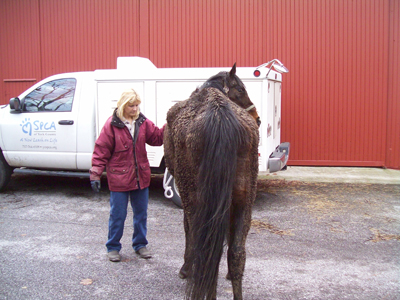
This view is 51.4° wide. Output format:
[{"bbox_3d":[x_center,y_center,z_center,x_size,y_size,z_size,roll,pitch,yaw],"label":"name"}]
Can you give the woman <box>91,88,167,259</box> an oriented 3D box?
[{"bbox_3d":[-0.670,0.250,4.000,0.740,1.650,0.500,-3,6,-29],"label":"woman"}]

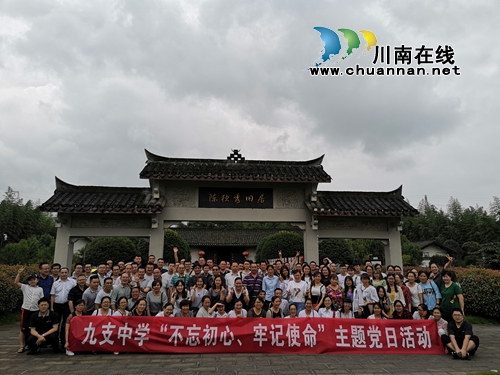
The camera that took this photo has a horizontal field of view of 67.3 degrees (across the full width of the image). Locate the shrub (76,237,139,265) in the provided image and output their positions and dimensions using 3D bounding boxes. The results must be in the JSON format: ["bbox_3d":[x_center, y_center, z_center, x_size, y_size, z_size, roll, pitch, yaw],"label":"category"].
[{"bbox_3d":[-7.095,3.856,18.603,2.993,2.887,2.993,0,-10,0],"label":"shrub"}]

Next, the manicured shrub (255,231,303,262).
[{"bbox_3d":[1.702,3.901,19.619,2.942,3.243,2.942,0,-10,0],"label":"manicured shrub"}]

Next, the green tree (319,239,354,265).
[{"bbox_3d":[4.316,3.997,19.095,2.050,2.887,2.050,0,-10,0],"label":"green tree"}]

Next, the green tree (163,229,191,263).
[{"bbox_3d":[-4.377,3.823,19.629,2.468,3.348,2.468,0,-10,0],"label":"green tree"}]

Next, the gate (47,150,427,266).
[{"bbox_3d":[-0.548,1.564,14.963,13.950,6.126,2.300,1,-11,-6],"label":"gate"}]

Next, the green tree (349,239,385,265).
[{"bbox_3d":[6.466,4.210,20.583,2.097,3.027,2.097,0,-10,0],"label":"green tree"}]

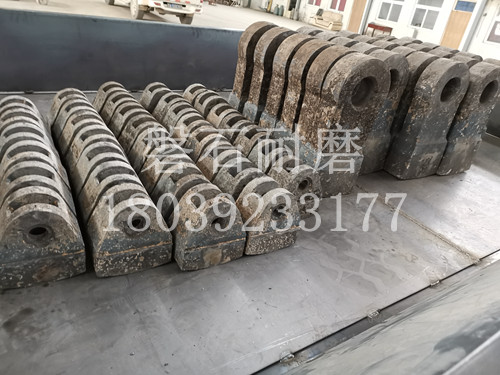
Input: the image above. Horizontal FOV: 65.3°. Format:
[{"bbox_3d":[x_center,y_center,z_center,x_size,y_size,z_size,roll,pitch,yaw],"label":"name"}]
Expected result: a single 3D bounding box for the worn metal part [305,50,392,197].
[{"bbox_3d":[0.403,-0.257,1.713,0.278,0.628,0.124,-9,34,-32],"label":"worn metal part"}]

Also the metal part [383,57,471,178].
[{"bbox_3d":[0.863,-0.328,1.884,0.261,0.566,0.122,-8,33,-29],"label":"metal part"}]

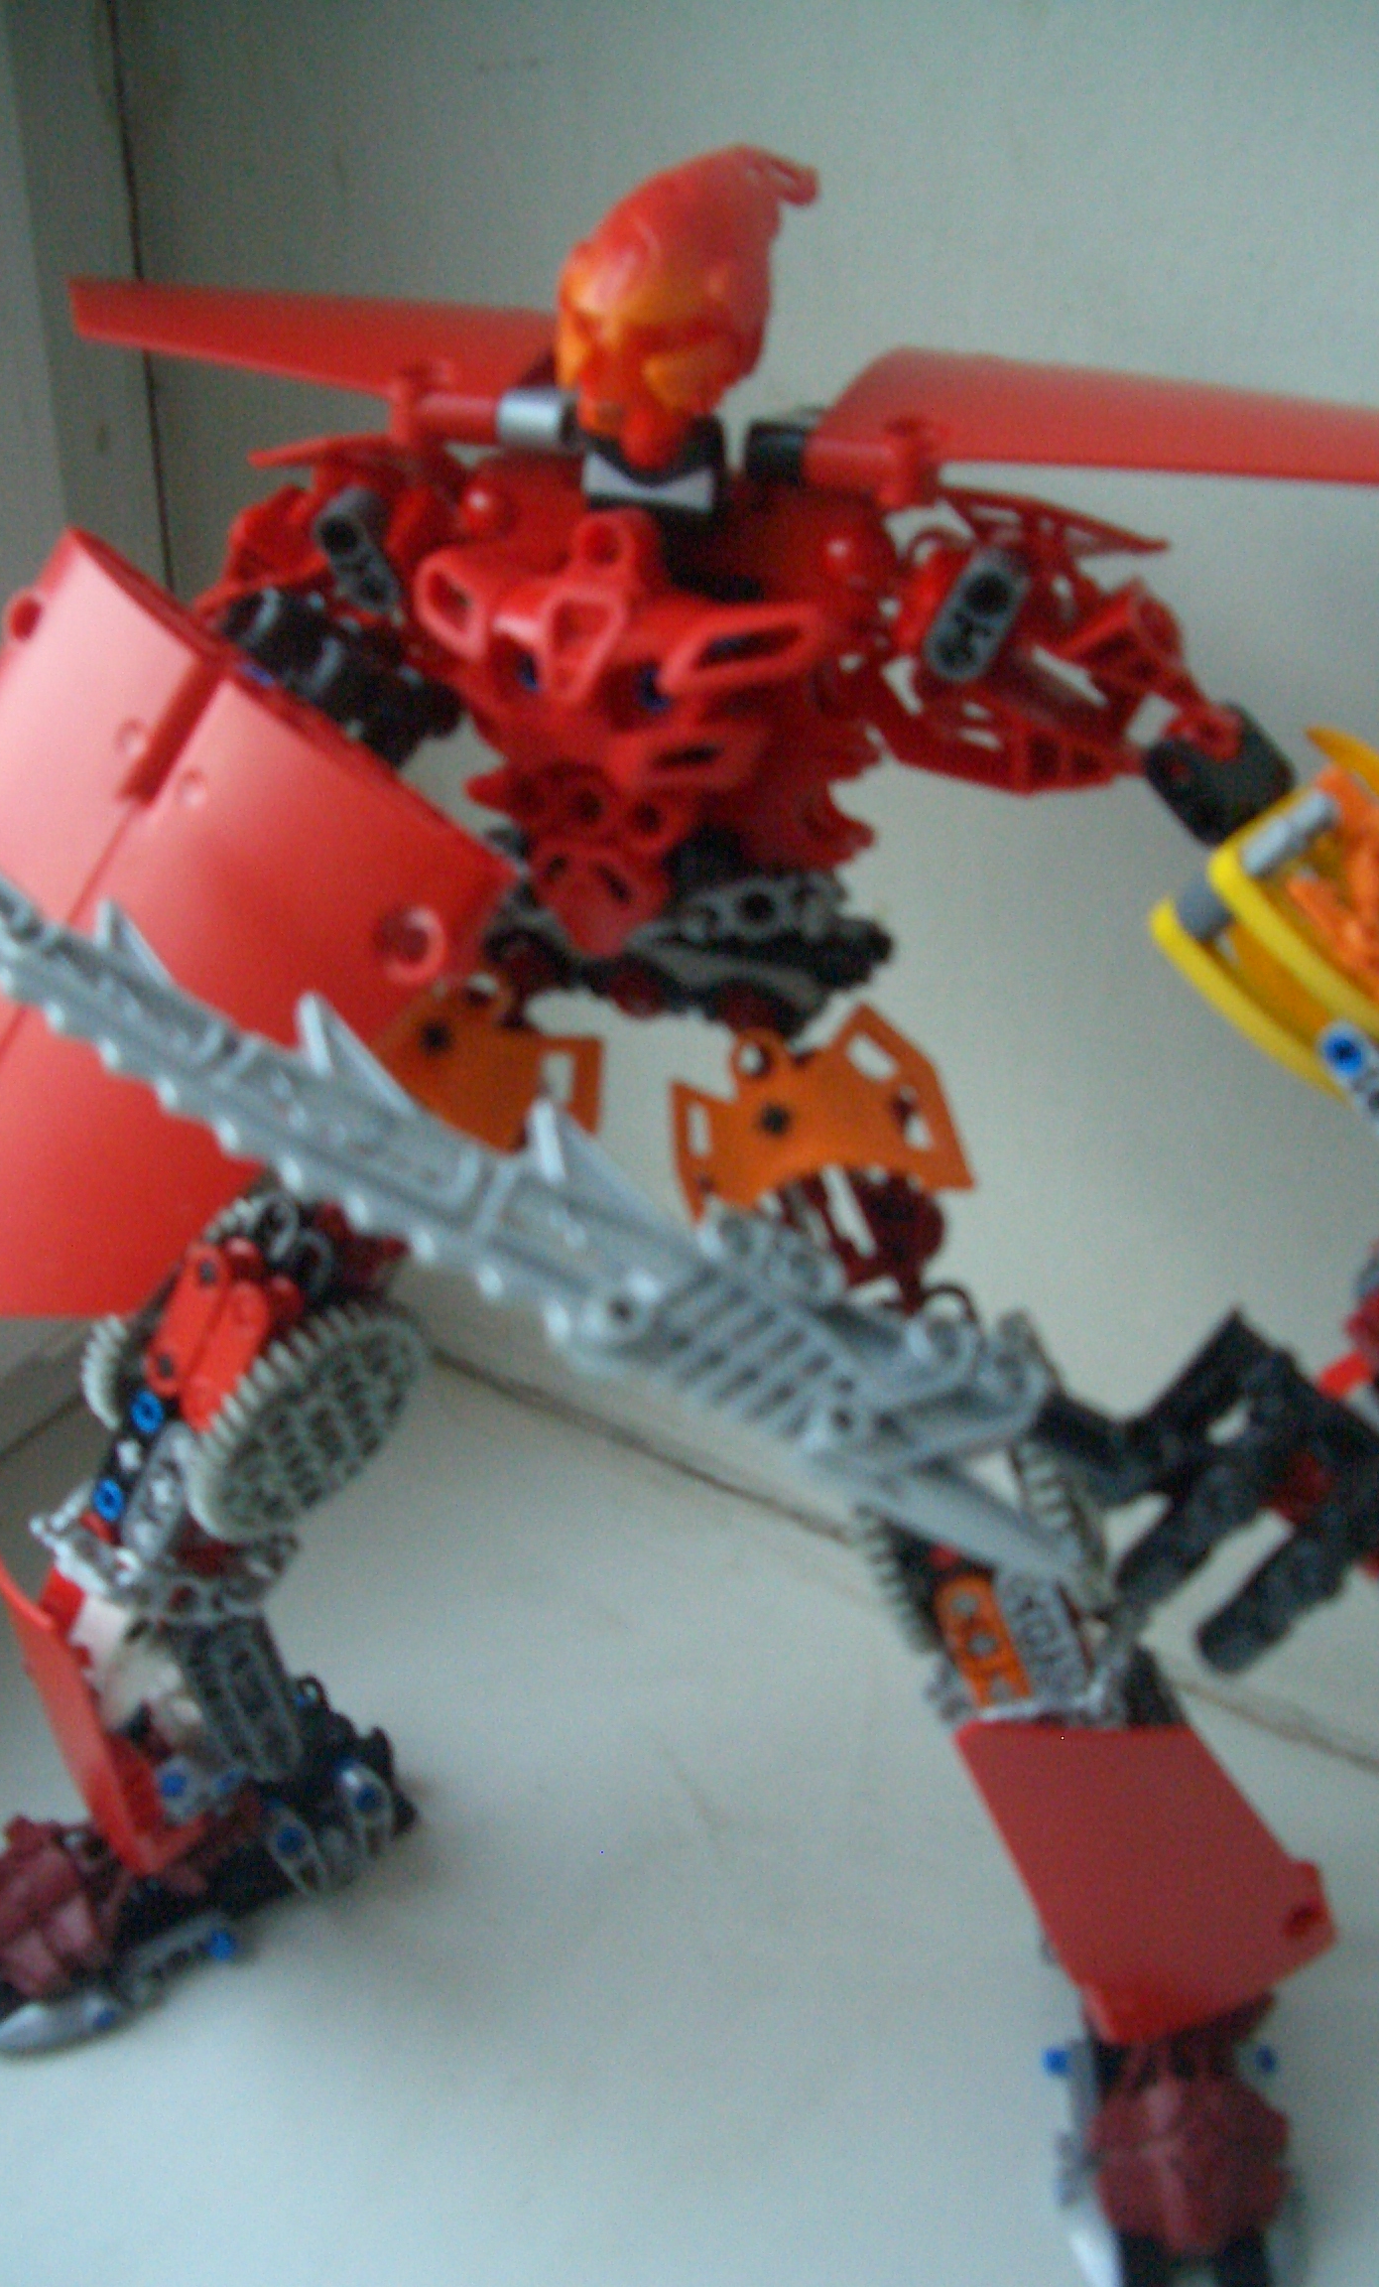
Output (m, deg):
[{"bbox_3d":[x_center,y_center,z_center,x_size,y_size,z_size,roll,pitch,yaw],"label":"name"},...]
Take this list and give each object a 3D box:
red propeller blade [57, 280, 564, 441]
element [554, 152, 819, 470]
[{"bbox_3d":[-0.056,-0.109,0.319,0.086,0.011,0.028,16,48,26],"label":"red propeller blade"},{"bbox_3d":[-0.001,-0.100,0.278,0.028,0.038,0.040,23,39,30],"label":"element"}]

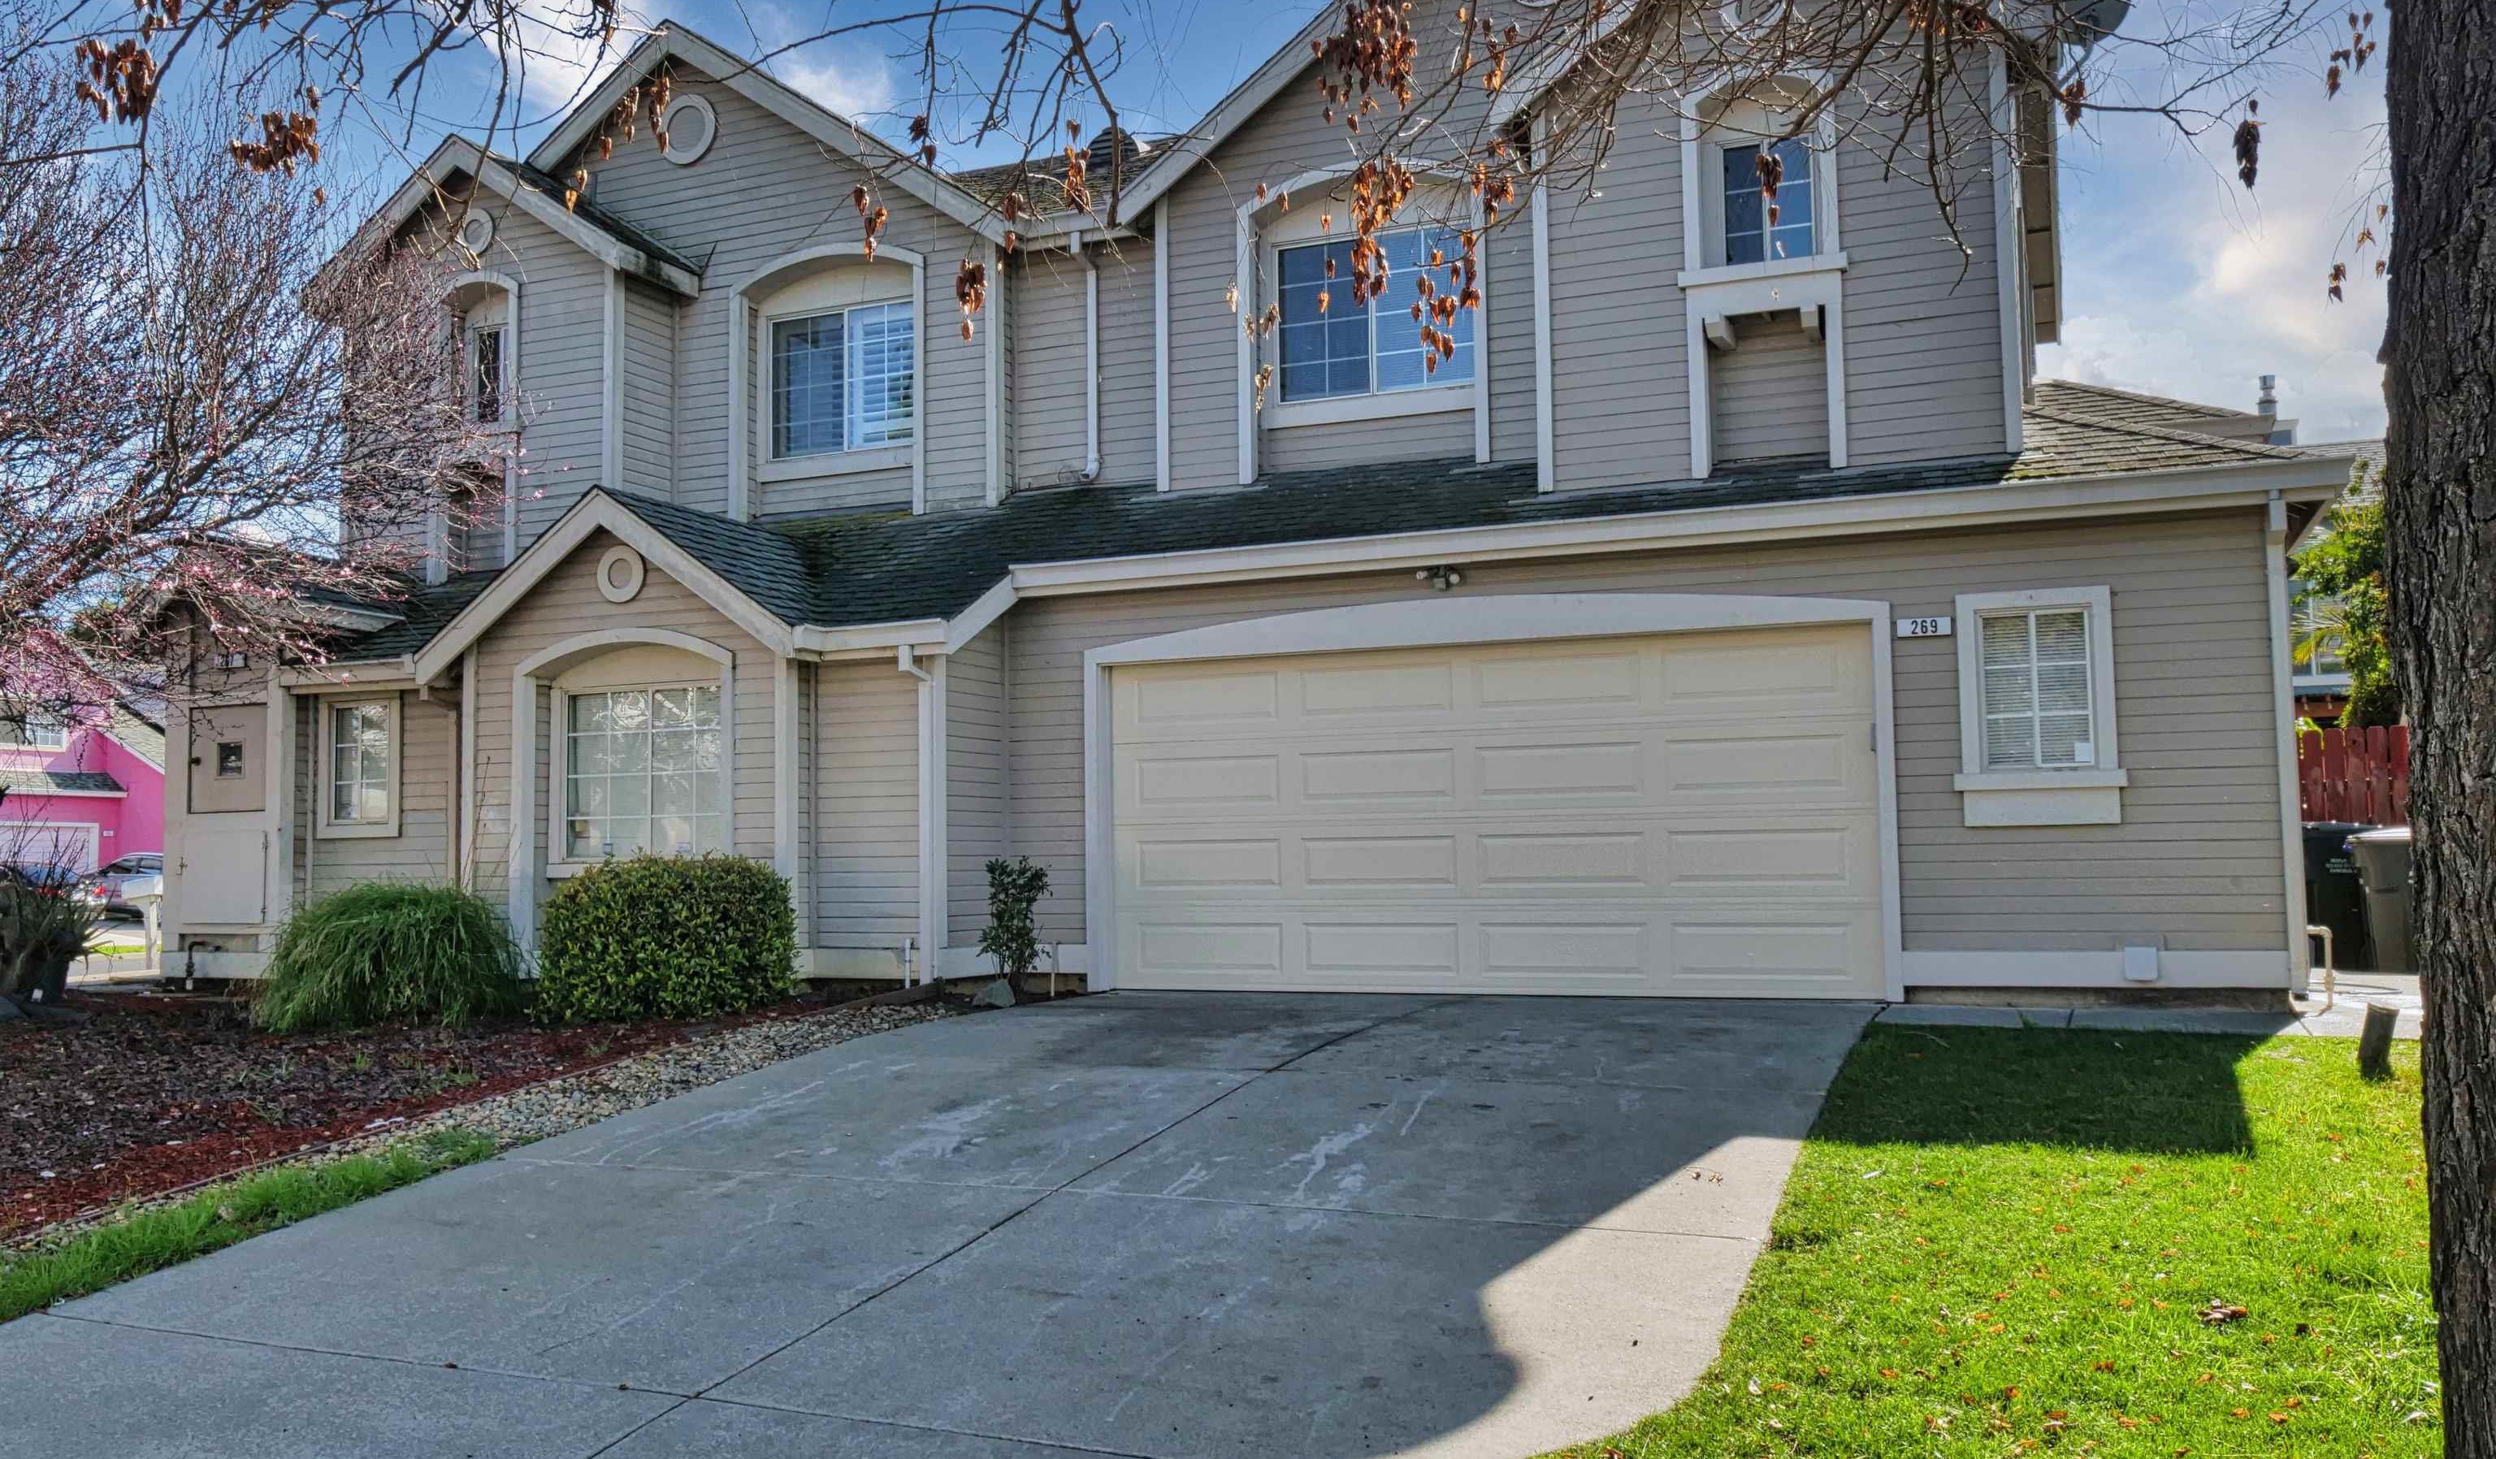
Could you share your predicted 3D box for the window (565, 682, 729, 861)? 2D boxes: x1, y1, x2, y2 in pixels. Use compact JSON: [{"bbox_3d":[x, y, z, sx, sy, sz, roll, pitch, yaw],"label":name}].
[{"bbox_3d":[-4.011,0.302,13.528,1.430,1.150,0.100,-2,-4,24],"label":"window"}]

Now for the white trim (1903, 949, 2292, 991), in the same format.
[{"bbox_3d":[4.482,1.282,10.764,1.900,0.185,0.045,-2,-4,24],"label":"white trim"}]

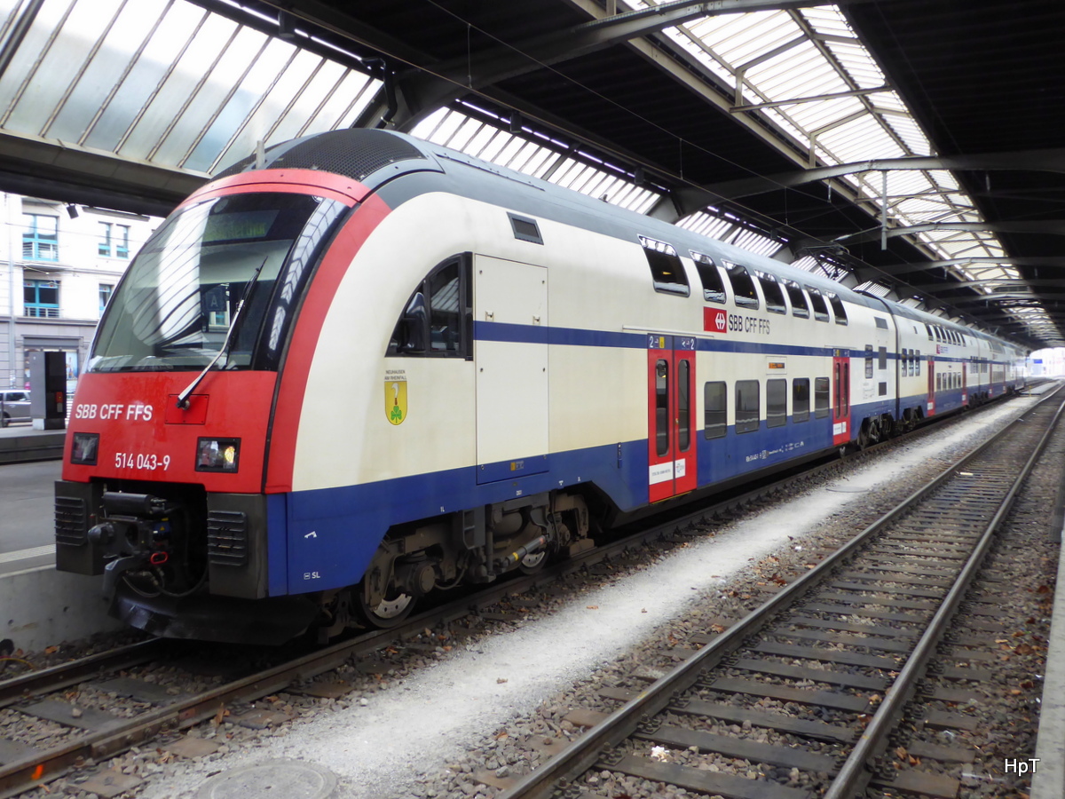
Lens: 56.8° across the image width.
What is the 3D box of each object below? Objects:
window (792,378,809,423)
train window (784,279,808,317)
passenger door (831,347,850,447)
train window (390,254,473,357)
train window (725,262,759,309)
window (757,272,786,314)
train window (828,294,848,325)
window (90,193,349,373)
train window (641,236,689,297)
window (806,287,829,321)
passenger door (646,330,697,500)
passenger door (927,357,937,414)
[{"bbox_3d":[5.083,0.005,18.664,0.070,0.805,1.253,0,2,29],"label":"window"},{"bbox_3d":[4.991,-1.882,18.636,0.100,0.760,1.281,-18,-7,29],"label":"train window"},{"bbox_3d":[6.808,-0.063,21.750,0.090,2.080,1.692,0,2,29],"label":"passenger door"},{"bbox_3d":[-0.856,-0.799,8.155,0.100,0.920,1.197,0,2,29],"label":"train window"},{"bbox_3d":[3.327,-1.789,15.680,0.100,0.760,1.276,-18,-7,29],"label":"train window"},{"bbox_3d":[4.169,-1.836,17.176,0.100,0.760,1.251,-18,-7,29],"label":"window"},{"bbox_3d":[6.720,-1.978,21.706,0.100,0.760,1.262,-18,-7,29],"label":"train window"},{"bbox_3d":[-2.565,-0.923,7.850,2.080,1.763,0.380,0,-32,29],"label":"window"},{"bbox_3d":[1.739,-1.701,12.859,0.100,0.760,1.314,-18,-7,29],"label":"train window"},{"bbox_3d":[5.824,-1.928,20.115,0.100,0.760,1.253,-18,-7,29],"label":"window"},{"bbox_3d":[1.826,0.217,12.900,0.090,2.085,1.728,0,2,29],"label":"passenger door"},{"bbox_3d":[13.840,-0.455,34.241,0.090,2.080,1.720,0,2,29],"label":"passenger door"}]

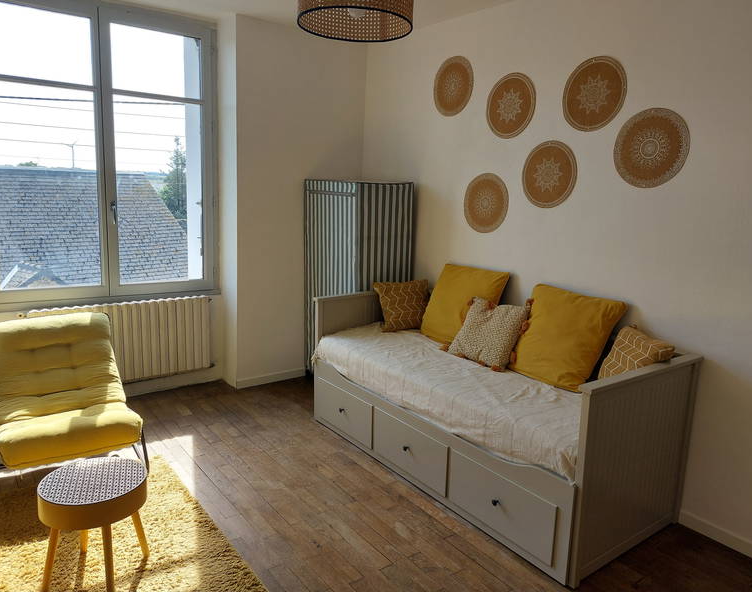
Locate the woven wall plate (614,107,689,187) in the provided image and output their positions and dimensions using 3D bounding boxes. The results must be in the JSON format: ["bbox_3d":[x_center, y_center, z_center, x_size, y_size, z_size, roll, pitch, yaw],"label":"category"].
[{"bbox_3d":[1.327,-0.719,2.661,0.020,0.380,0.380,-5,12,-36],"label":"woven wall plate"}]

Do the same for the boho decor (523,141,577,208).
[{"bbox_3d":[0.989,-0.693,3.132,0.020,0.380,0.380,-5,12,-36],"label":"boho decor"}]

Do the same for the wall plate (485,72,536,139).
[{"bbox_3d":[0.808,-1.155,3.328,0.020,0.380,0.380,-5,12,-36],"label":"wall plate"}]

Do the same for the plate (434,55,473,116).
[{"bbox_3d":[0.516,-1.414,3.702,0.020,0.380,0.380,-5,12,-36],"label":"plate"}]

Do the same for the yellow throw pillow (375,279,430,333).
[{"bbox_3d":[0.193,0.065,3.890,0.390,0.380,0.120,0,-5,-10],"label":"yellow throw pillow"}]

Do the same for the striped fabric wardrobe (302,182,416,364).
[{"bbox_3d":[-0.155,-0.077,4.326,0.520,1.620,0.721,-5,12,-35],"label":"striped fabric wardrobe"}]

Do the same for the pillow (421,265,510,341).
[{"bbox_3d":[0.548,0.058,3.559,0.500,0.500,0.150,13,-10,46],"label":"pillow"}]

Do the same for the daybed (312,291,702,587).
[{"bbox_3d":[0.539,0.569,3.187,0.869,0.836,2.080,-5,12,-36],"label":"daybed"}]

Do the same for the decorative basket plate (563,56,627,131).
[{"bbox_3d":[1.142,-1.060,2.875,0.020,0.380,0.380,-5,12,-36],"label":"decorative basket plate"}]

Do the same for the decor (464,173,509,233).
[{"bbox_3d":[0.705,-0.603,3.538,0.020,0.380,0.380,-5,12,-36],"label":"decor"}]

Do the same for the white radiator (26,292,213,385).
[{"bbox_3d":[-1.805,0.327,3.977,1.170,0.560,0.120,-5,12,-36],"label":"white radiator"}]

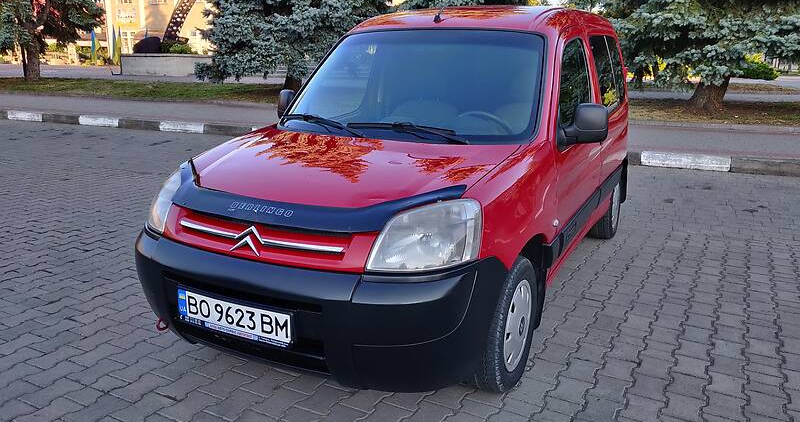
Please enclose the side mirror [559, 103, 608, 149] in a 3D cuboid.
[{"bbox_3d":[0.845,-0.392,2.680,0.225,0.220,0.180,7,15,27],"label":"side mirror"}]

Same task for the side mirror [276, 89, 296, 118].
[{"bbox_3d":[-0.684,-0.616,3.470,0.225,0.220,0.180,7,15,27],"label":"side mirror"}]

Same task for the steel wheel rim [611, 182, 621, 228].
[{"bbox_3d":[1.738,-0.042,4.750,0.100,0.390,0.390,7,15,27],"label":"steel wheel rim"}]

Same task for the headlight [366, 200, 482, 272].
[{"bbox_3d":[0.092,0.080,1.872,0.325,0.215,0.305,7,15,27],"label":"headlight"}]

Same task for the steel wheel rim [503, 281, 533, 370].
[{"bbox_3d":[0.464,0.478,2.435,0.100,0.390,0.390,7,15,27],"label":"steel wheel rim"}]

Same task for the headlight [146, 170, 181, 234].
[{"bbox_3d":[-1.014,-0.058,2.449,0.325,0.215,0.305,7,15,27],"label":"headlight"}]

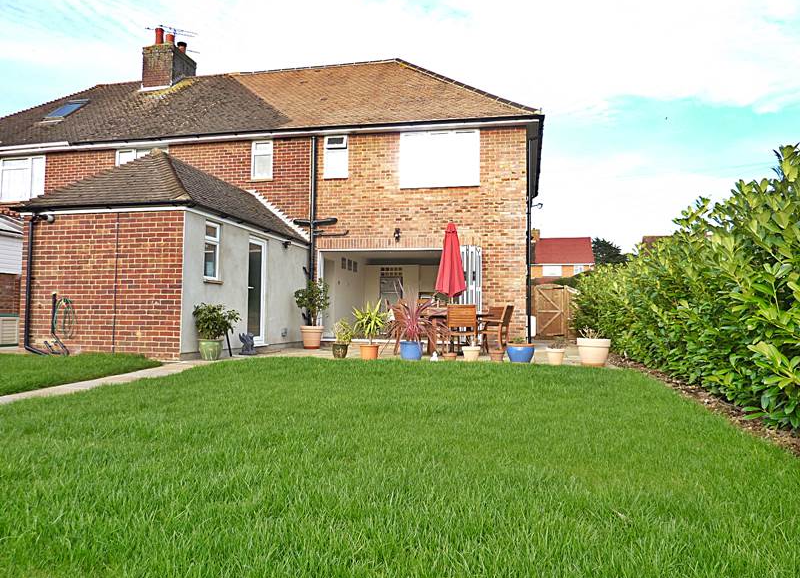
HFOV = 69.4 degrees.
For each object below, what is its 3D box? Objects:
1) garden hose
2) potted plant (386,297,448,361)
[{"bbox_3d":[-5.095,0.449,8.787,0.400,0.638,0.130,0,-3,12],"label":"garden hose"},{"bbox_3d":[0.240,0.544,8.707,0.970,1.068,0.920,0,-3,12],"label":"potted plant"}]

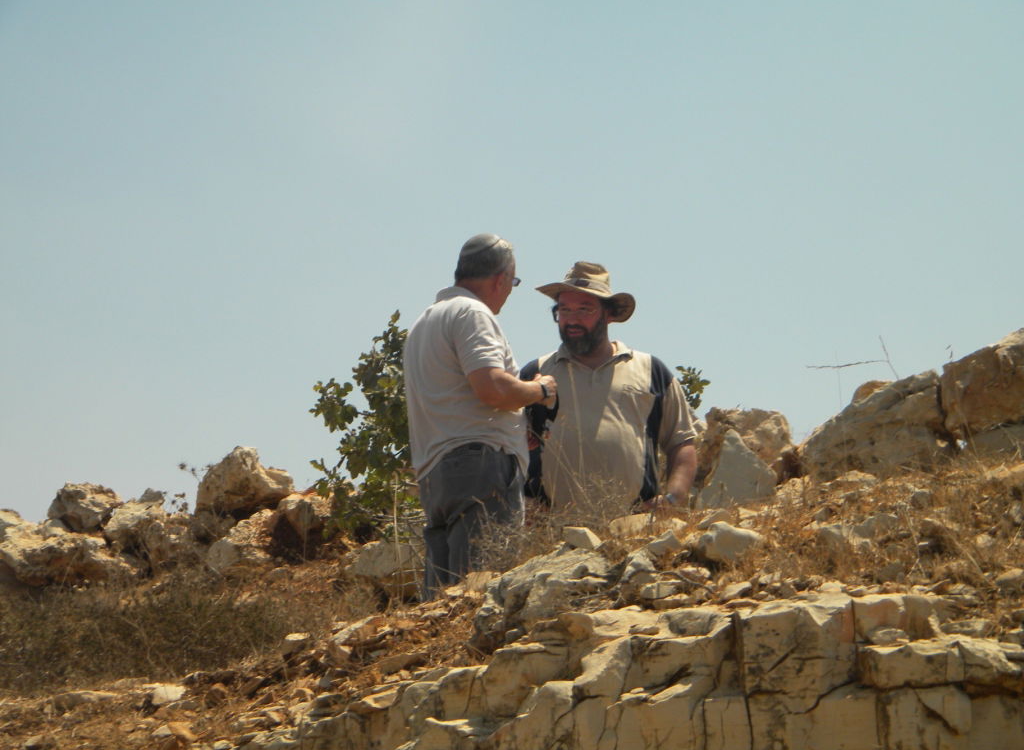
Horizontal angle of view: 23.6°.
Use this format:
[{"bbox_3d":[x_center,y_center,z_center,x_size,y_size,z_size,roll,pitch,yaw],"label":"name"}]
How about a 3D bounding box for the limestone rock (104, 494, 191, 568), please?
[{"bbox_3d":[-1.425,0.608,9.600,0.340,0.290,0.300,0,-6,0],"label":"limestone rock"}]

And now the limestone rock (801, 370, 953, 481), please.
[{"bbox_3d":[1.292,0.179,8.700,0.540,0.390,0.380,0,-5,0],"label":"limestone rock"}]

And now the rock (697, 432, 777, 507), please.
[{"bbox_3d":[0.759,0.320,8.300,0.270,0.270,0.180,0,-5,0],"label":"rock"}]

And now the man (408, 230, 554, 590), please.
[{"bbox_3d":[-0.134,0.398,7.864,0.460,1.720,0.540,4,-7,-37],"label":"man"}]

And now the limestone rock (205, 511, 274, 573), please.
[{"bbox_3d":[-1.054,0.648,9.500,0.275,0.245,0.260,0,-6,0],"label":"limestone rock"}]

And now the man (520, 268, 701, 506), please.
[{"bbox_3d":[0.318,0.512,8.022,0.600,1.780,0.420,-2,-5,20],"label":"man"}]

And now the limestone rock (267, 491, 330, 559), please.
[{"bbox_3d":[-0.791,0.558,9.100,0.240,0.250,0.220,0,-5,0],"label":"limestone rock"}]

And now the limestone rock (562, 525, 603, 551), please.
[{"bbox_3d":[0.212,0.493,7.400,0.120,0.080,0.100,0,-5,0],"label":"limestone rock"}]

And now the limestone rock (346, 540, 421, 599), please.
[{"bbox_3d":[-0.443,0.678,8.600,0.280,0.200,0.220,0,-5,0],"label":"limestone rock"}]

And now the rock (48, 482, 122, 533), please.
[{"bbox_3d":[-1.702,0.529,9.800,0.300,0.210,0.250,0,-6,0],"label":"rock"}]

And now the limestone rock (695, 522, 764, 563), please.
[{"bbox_3d":[0.647,0.498,7.300,0.195,0.130,0.160,0,-6,0],"label":"limestone rock"}]

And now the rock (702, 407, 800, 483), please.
[{"bbox_3d":[0.876,0.272,9.100,0.370,0.290,0.310,0,-6,0],"label":"rock"}]

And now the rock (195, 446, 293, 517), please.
[{"bbox_3d":[-1.017,0.403,9.300,0.370,0.270,0.280,0,-5,0],"label":"rock"}]

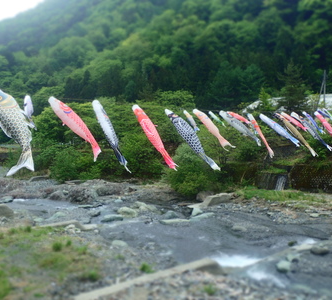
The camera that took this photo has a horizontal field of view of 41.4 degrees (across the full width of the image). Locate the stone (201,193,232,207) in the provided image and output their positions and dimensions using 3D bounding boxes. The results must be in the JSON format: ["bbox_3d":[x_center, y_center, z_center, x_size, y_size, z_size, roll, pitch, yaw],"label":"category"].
[{"bbox_3d":[3.772,3.698,32.800,2.300,0.880,1.400,0,3,0],"label":"stone"}]

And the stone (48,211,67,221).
[{"bbox_3d":[-6.820,4.117,27.600,1.080,0.480,0.800,0,3,0],"label":"stone"}]

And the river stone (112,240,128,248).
[{"bbox_3d":[-2.104,4.371,20.308,0.737,0.367,0.553,0,1,0],"label":"river stone"}]

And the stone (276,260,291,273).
[{"bbox_3d":[5.058,5.014,18.900,0.540,0.430,0.500,0,3,0],"label":"stone"}]

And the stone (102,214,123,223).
[{"bbox_3d":[-3.407,4.282,27.447,1.368,0.496,0.957,0,1,0],"label":"stone"}]

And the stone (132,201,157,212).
[{"bbox_3d":[-1.535,4.035,31.358,1.704,0.866,1.227,0,1,0],"label":"stone"}]

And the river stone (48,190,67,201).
[{"bbox_3d":[-8.599,3.606,34.800,1.300,0.680,1.000,0,3,0],"label":"river stone"}]

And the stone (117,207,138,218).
[{"bbox_3d":[-2.532,4.111,28.880,1.439,0.798,1.036,0,1,0],"label":"stone"}]

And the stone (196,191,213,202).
[{"bbox_3d":[3.034,3.664,34.600,1.250,0.820,1.050,0,3,0],"label":"stone"}]

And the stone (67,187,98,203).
[{"bbox_3d":[-6.565,3.499,34.525,2.495,1.271,1.871,0,1,0],"label":"stone"}]

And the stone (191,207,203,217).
[{"bbox_3d":[1.973,3.978,28.400,0.750,0.520,0.620,0,3,0],"label":"stone"}]

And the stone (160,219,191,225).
[{"bbox_3d":[0.520,4.372,26.848,1.945,0.346,1.070,0,1,0],"label":"stone"}]

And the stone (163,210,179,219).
[{"bbox_3d":[0.295,4.226,28.766,1.044,0.528,0.783,0,1,0],"label":"stone"}]

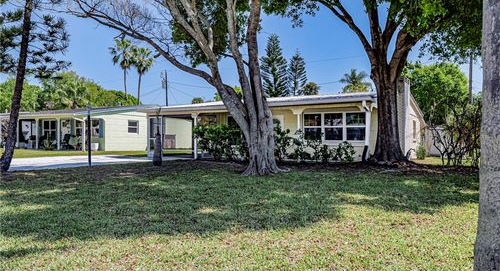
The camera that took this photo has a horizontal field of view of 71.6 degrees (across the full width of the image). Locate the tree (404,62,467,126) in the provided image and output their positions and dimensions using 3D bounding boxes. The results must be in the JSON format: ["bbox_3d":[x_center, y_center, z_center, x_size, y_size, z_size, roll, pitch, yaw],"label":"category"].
[{"bbox_3d":[15.880,-2.600,30.000,6.500,7.600,6.500,0,0,0],"label":"tree"}]

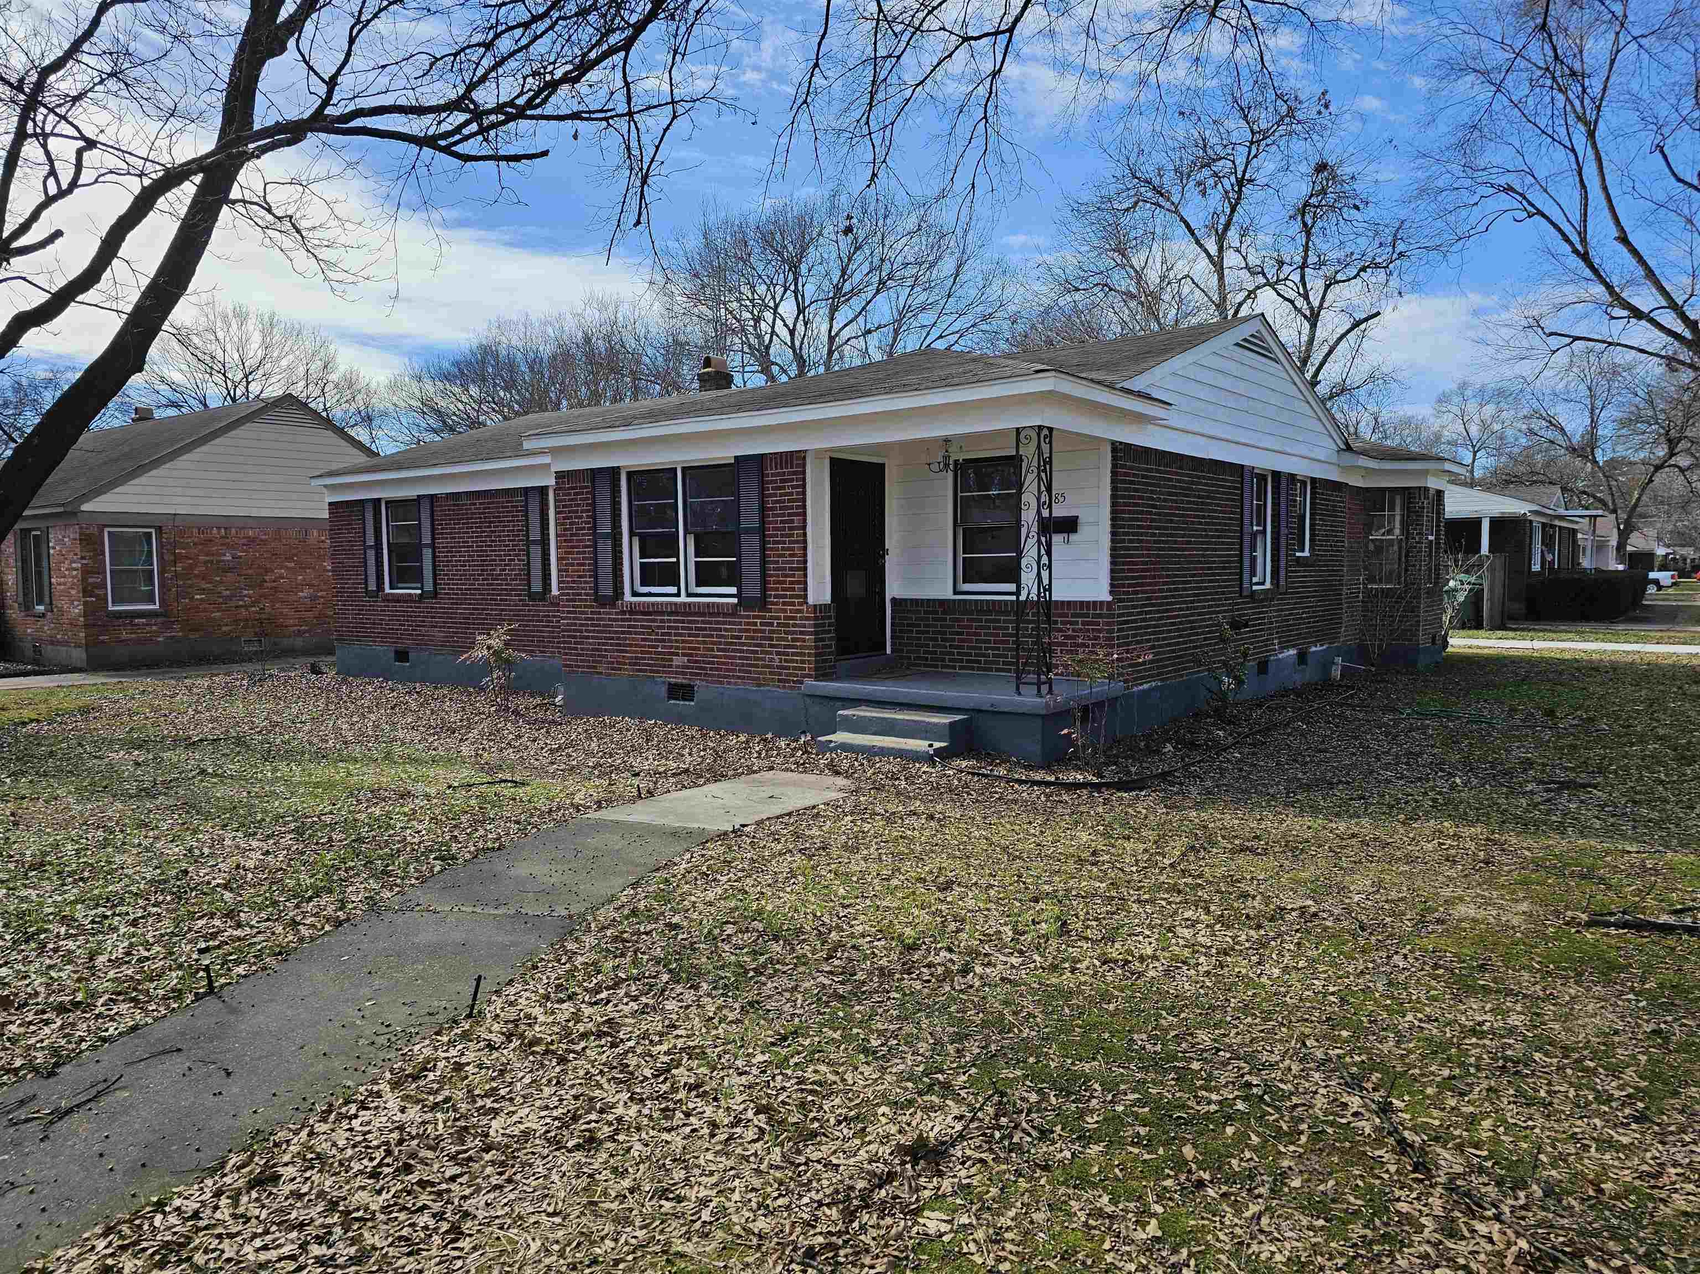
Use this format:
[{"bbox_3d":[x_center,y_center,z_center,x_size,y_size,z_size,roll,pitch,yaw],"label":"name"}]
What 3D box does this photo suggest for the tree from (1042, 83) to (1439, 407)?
[{"bbox_3d":[10.380,-7.624,30.445,10.582,14.373,9.735,0,4,0],"label":"tree"}]

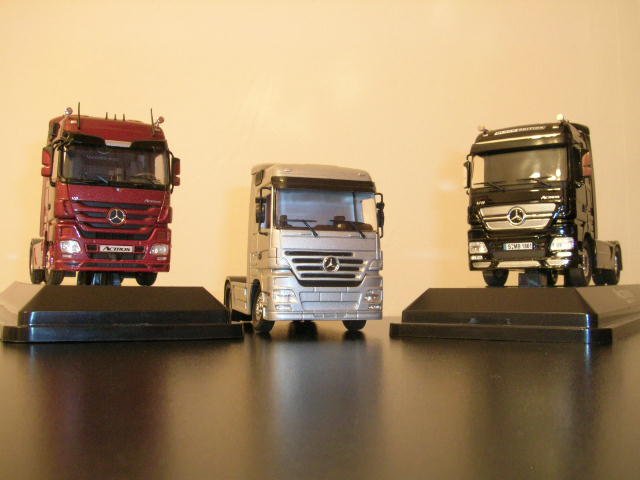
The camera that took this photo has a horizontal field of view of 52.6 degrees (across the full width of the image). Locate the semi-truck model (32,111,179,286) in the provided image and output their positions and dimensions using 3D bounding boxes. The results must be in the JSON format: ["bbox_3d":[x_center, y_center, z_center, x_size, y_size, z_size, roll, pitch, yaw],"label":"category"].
[{"bbox_3d":[-0.134,-0.020,0.381,0.067,0.093,0.136,3,-5,-29],"label":"semi-truck model"}]

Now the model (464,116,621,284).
[{"bbox_3d":[0.141,-0.016,0.393,0.066,0.092,0.136,-2,-5,35],"label":"model"}]

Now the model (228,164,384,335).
[{"bbox_3d":[-0.015,0.008,0.376,0.064,0.087,0.140,2,-4,-17],"label":"model"}]

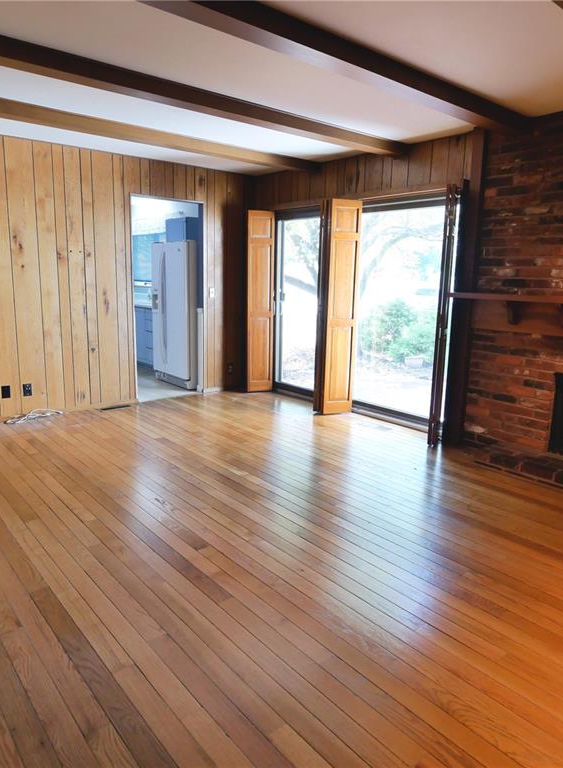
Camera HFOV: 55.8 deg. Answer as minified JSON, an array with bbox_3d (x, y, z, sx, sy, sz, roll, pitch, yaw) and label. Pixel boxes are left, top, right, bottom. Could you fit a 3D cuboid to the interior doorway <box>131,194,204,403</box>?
[{"bbox_3d":[-1.193,-0.881,5.677,0.820,2.070,0.130,-8,14,-40],"label":"interior doorway"}]

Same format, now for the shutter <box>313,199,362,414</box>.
[{"bbox_3d":[0.545,-0.722,5.142,0.320,2.010,0.130,-5,13,-29],"label":"shutter"}]

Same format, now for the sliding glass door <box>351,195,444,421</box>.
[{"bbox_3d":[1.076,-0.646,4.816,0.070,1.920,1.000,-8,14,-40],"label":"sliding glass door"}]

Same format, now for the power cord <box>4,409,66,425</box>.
[{"bbox_3d":[-2.256,0.288,4.877,0.530,0.050,0.160,-8,14,-40],"label":"power cord"}]

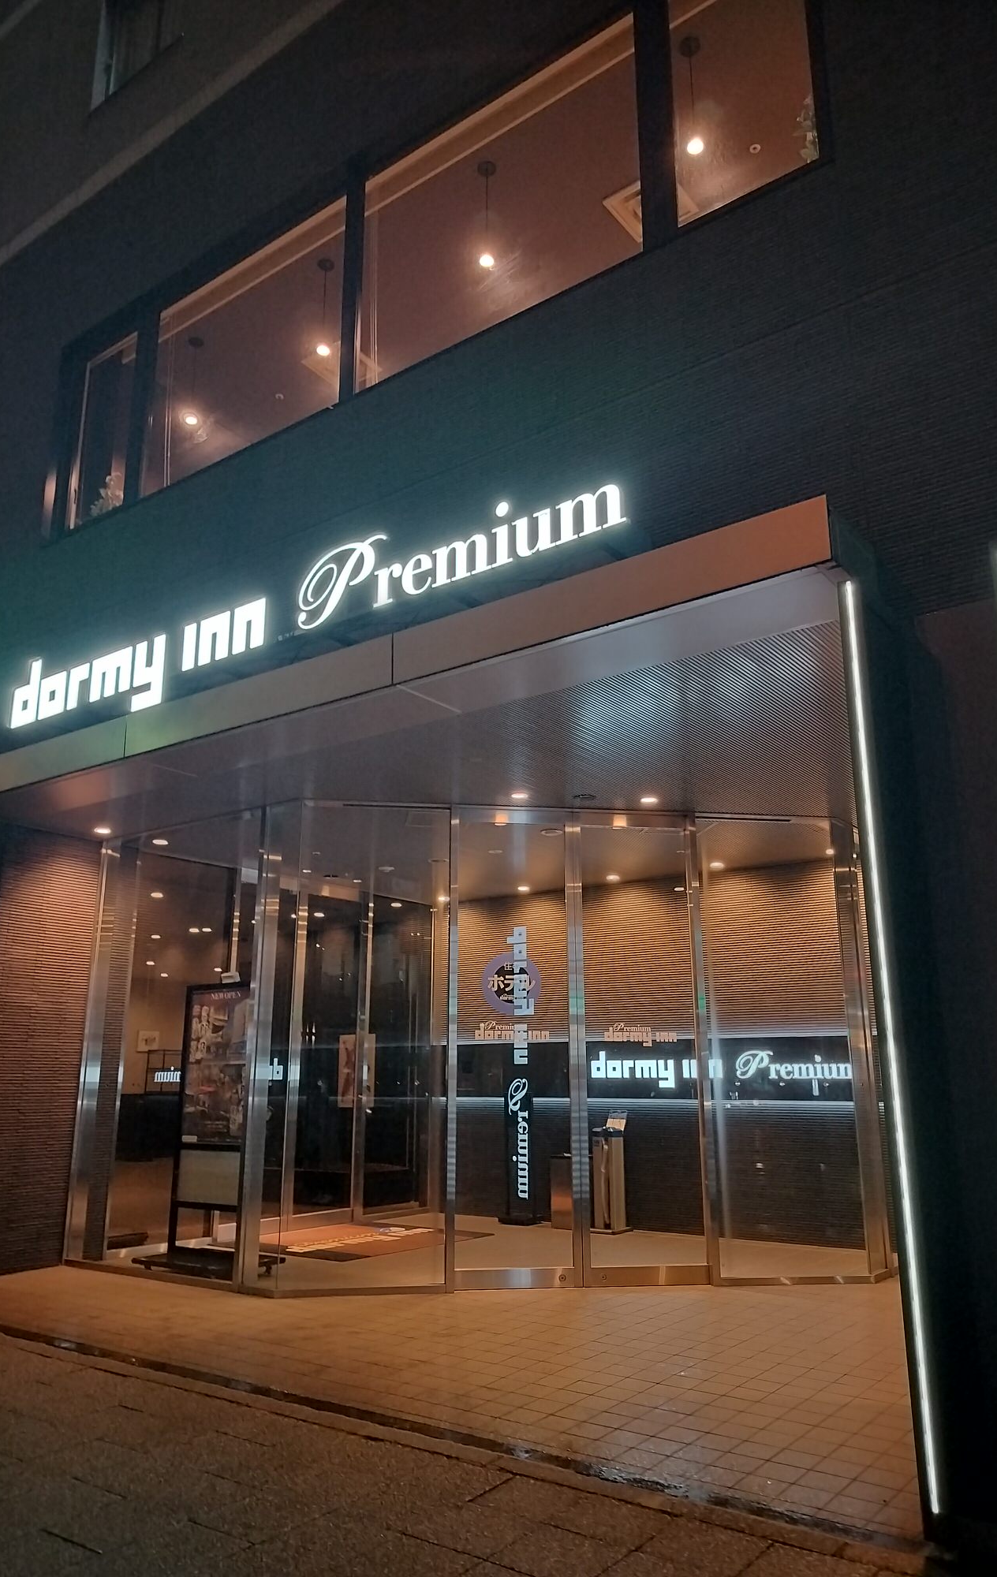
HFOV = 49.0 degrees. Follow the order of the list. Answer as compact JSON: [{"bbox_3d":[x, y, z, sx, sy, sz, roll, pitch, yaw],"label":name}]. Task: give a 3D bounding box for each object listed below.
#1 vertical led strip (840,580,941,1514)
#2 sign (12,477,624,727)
[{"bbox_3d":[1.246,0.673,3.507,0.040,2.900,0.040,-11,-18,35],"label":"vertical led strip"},{"bbox_3d":[-1.296,-0.867,5.793,4.540,0.580,0.090,-11,-18,35],"label":"sign"}]

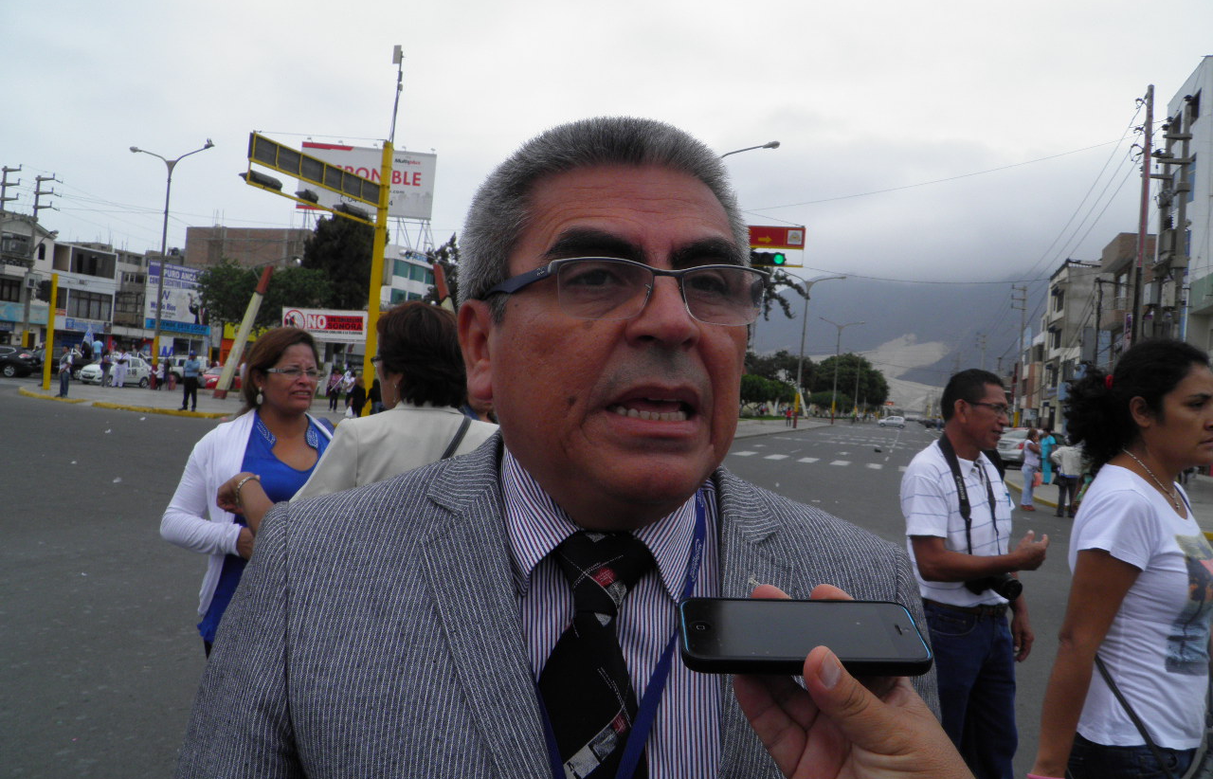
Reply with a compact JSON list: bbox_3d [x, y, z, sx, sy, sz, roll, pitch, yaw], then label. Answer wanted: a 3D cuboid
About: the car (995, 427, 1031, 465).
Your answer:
[{"bbox_3d":[16.236,2.323,37.400,4.400,1.450,1.720,5,-1,-40],"label":"car"}]

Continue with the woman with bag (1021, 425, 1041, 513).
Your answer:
[{"bbox_3d":[7.831,1.492,18.200,0.380,1.530,0.450,4,0,22],"label":"woman with bag"}]

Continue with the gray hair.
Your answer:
[{"bbox_3d":[-0.008,-0.092,0.637,0.178,0.165,0.190,0,-3,-24],"label":"gray hair"}]

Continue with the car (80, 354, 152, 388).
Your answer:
[{"bbox_3d":[-26.387,-0.915,53.000,1.680,1.480,4.100,4,0,17],"label":"car"}]

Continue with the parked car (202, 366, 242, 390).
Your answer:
[{"bbox_3d":[-23.496,-0.607,62.300,1.700,1.450,4.300,4,0,17],"label":"parked car"}]

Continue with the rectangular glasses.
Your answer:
[{"bbox_3d":[0.009,-0.047,0.592,0.140,0.045,0.138,0,-3,-24],"label":"rectangular glasses"}]

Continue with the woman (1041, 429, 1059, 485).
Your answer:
[{"bbox_3d":[11.669,1.728,25.900,0.300,1.500,0.450,5,0,-29],"label":"woman"}]

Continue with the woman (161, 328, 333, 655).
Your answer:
[{"bbox_3d":[-0.871,0.671,2.480,0.540,1.600,0.380,5,-1,-43],"label":"woman"}]

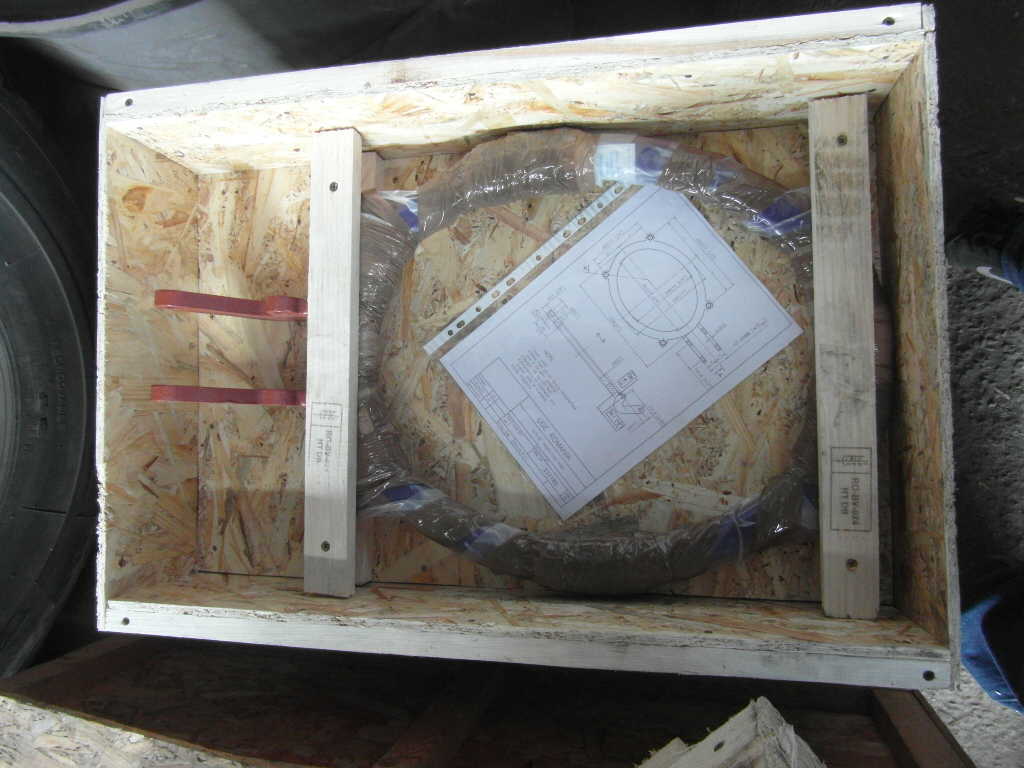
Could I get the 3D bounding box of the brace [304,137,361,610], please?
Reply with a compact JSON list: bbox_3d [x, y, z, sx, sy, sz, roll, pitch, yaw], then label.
[{"bbox_3d":[-0.176,-0.024,0.702,0.045,0.021,0.454,-1,87,12],"label":"brace"}]

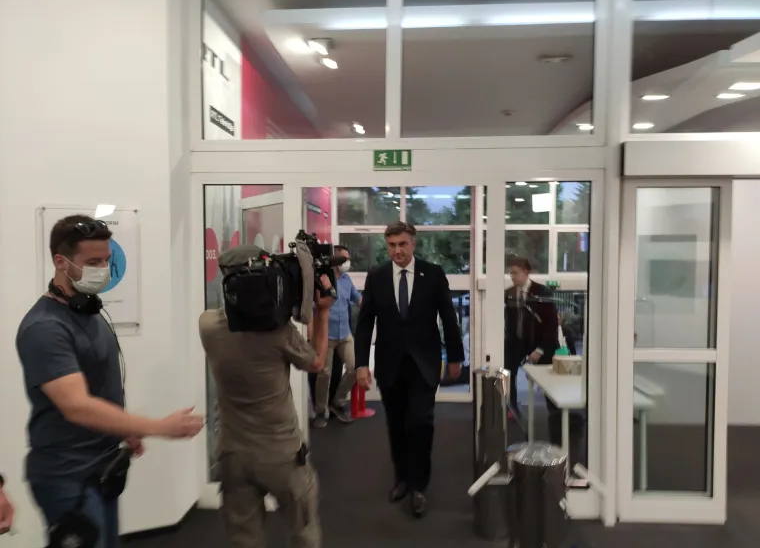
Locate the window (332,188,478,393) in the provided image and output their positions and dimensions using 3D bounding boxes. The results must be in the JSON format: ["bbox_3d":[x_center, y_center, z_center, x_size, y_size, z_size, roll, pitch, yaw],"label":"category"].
[{"bbox_3d":[0.265,0.191,6.304,1.562,2.439,0.081,0,2,3],"label":"window"}]

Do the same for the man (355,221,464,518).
[{"bbox_3d":[0.193,0.585,3.796,0.706,1.855,0.464,0,2,3],"label":"man"}]

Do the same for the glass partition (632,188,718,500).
[{"bbox_3d":[1.796,0.406,3.505,0.534,1.915,0.050,0,2,3],"label":"glass partition"}]

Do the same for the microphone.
[{"bbox_3d":[-0.205,-0.054,2.520,0.050,0.050,0.181,1,2,31],"label":"microphone"}]

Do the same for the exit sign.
[{"bbox_3d":[0.079,-0.702,3.526,0.233,0.131,0.020,0,2,3],"label":"exit sign"}]

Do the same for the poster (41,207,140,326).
[{"bbox_3d":[-1.616,-0.028,3.206,0.470,0.658,0.020,-1,2,-25],"label":"poster"}]

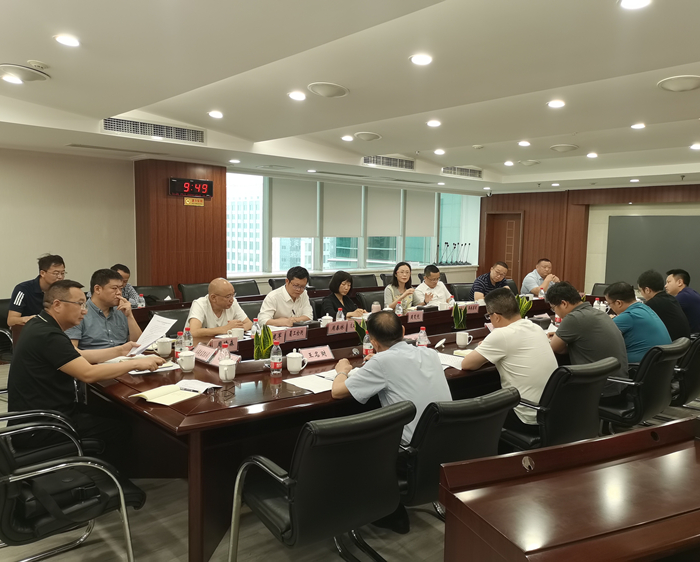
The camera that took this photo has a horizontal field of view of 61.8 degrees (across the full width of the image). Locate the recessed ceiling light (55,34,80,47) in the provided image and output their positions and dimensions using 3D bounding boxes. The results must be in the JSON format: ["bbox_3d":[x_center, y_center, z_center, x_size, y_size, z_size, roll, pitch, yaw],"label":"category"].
[{"bbox_3d":[-1.702,-1.452,3.517,0.135,0.040,0.135,2,2,-43],"label":"recessed ceiling light"}]

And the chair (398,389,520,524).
[{"bbox_3d":[0.367,0.916,2.720,0.570,0.920,0.620,-2,6,-34],"label":"chair"}]

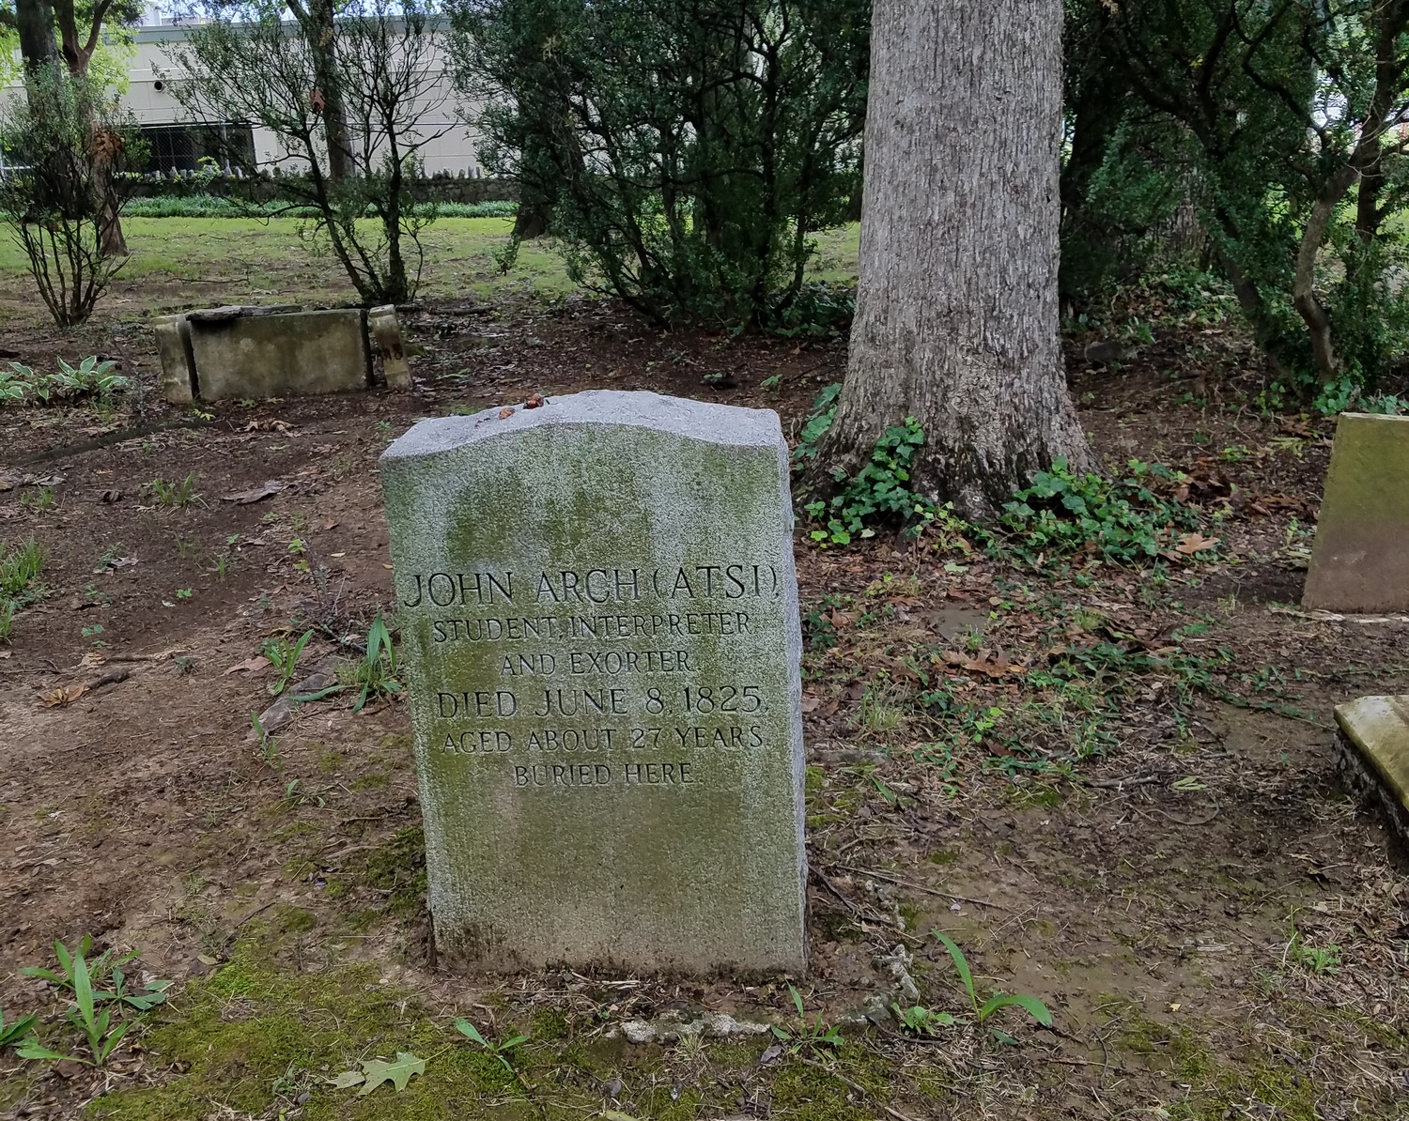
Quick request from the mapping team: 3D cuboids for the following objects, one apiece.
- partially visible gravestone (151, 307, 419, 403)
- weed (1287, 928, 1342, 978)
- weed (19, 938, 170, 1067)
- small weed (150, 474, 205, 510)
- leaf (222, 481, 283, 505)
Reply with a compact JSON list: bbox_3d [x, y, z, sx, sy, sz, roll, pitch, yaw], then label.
[{"bbox_3d":[-2.814,-1.418,9.457,1.560,0.550,0.680,-6,17,-16],"label":"partially visible gravestone"},{"bbox_3d":[1.136,0.726,2.628,0.097,0.052,0.088,-1,16,0],"label":"weed"},{"bbox_3d":[-0.972,0.704,2.263,0.215,0.130,0.160,0,17,0],"label":"weed"},{"bbox_3d":[-2.049,-0.267,5.492,0.185,0.100,0.130,0,17,0],"label":"small weed"},{"bbox_3d":[-2.063,-0.317,6.381,0.270,0.045,0.160,-14,21,-38],"label":"leaf"}]

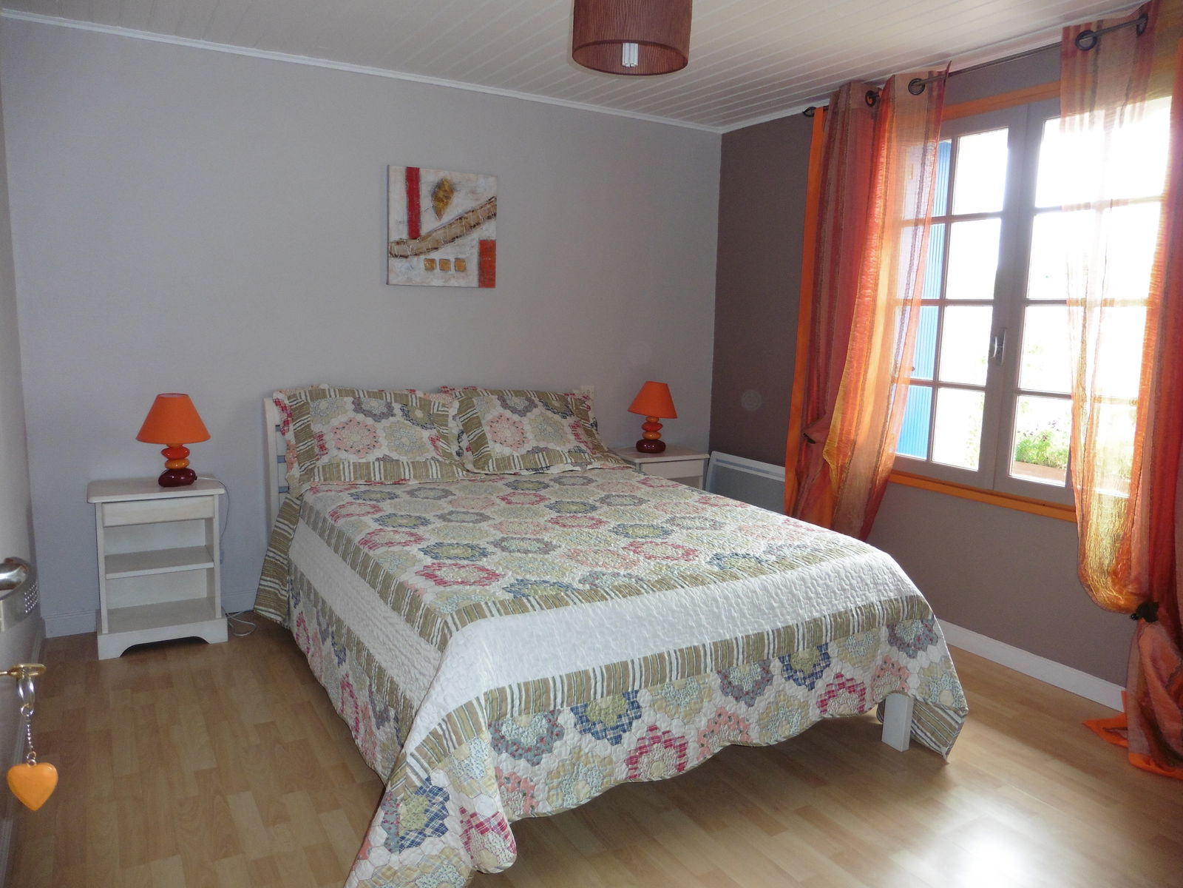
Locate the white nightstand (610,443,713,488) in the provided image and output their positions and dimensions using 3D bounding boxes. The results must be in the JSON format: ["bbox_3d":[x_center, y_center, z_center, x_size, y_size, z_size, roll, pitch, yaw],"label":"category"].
[{"bbox_3d":[0.317,0.342,4.207,0.440,0.608,0.321,-4,10,-31],"label":"white nightstand"}]

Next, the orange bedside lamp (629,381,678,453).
[{"bbox_3d":[0.304,-0.132,4.173,0.252,0.342,0.252,2,9,0],"label":"orange bedside lamp"}]

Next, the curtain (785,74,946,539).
[{"bbox_3d":[1.139,-0.372,3.573,0.154,2.262,0.688,-4,10,-31],"label":"curtain"}]

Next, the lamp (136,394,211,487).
[{"bbox_3d":[-1.578,-0.016,3.097,0.252,0.342,0.252,-4,10,-31],"label":"lamp"}]

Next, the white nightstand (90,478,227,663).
[{"bbox_3d":[-1.665,0.452,3.164,0.440,0.608,0.321,-4,10,-31],"label":"white nightstand"}]

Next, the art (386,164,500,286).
[{"bbox_3d":[-0.668,-0.970,3.714,0.517,0.510,0.031,-4,10,-31],"label":"art"}]

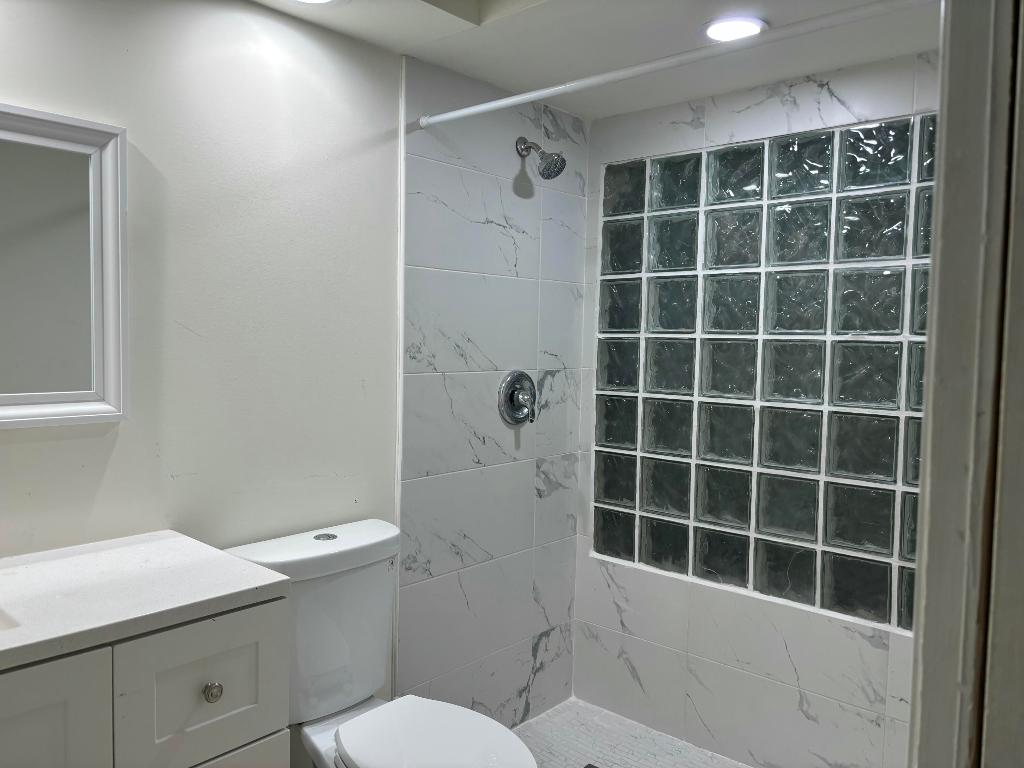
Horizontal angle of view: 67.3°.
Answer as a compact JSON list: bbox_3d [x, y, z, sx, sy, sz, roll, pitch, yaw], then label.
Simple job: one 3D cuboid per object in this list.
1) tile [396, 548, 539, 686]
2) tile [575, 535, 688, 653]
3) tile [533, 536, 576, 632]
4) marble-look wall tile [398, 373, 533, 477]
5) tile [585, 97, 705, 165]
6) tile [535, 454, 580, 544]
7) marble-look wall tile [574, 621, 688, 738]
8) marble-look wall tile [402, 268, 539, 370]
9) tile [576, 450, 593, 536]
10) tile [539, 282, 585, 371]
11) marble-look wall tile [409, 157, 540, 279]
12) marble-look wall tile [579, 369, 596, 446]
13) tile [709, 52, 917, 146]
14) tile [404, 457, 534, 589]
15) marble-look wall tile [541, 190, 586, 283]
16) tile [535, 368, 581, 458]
[{"bbox_3d":[-0.130,0.726,2.426,0.012,0.308,0.602,4,4,41],"label":"tile"},{"bbox_3d":[0.414,0.721,2.679,0.460,0.304,0.010,4,4,42],"label":"tile"},{"bbox_3d":[0.152,0.715,2.746,0.012,0.313,0.249,4,4,41],"label":"tile"},{"bbox_3d":[-0.117,0.116,2.390,0.010,0.304,0.593,4,4,42],"label":"marble-look wall tile"},{"bbox_3d":[0.446,-0.842,2.600,0.459,0.167,0.012,4,4,41],"label":"tile"},{"bbox_3d":[0.158,0.408,2.721,0.010,0.304,0.245,4,4,42],"label":"tile"},{"bbox_3d":[0.408,1.023,2.696,0.460,0.299,0.010,4,4,42],"label":"marble-look wall tile"},{"bbox_3d":[-0.112,-0.189,2.372,0.010,0.304,0.593,4,4,42],"label":"marble-look wall tile"},{"bbox_3d":[0.274,0.401,2.800,0.067,0.311,0.012,4,4,41],"label":"tile"},{"bbox_3d":[0.171,-0.203,2.694,0.012,0.305,0.249,4,4,41],"label":"tile"},{"bbox_3d":[-0.105,-0.491,2.357,0.012,0.306,0.602,4,4,41],"label":"marble-look wall tile"},{"bbox_3d":[0.280,0.095,2.784,0.065,0.299,0.012,4,4,41],"label":"marble-look wall tile"},{"bbox_3d":[0.841,-0.815,2.232,0.605,0.155,0.010,4,4,42],"label":"tile"},{"bbox_3d":[-0.122,0.421,2.408,0.010,0.304,0.593,4,4,42],"label":"tile"},{"bbox_3d":[0.177,-0.508,2.677,0.012,0.306,0.249,4,4,41],"label":"marble-look wall tile"},{"bbox_3d":[0.165,0.100,2.711,0.012,0.301,0.249,4,4,41],"label":"tile"}]

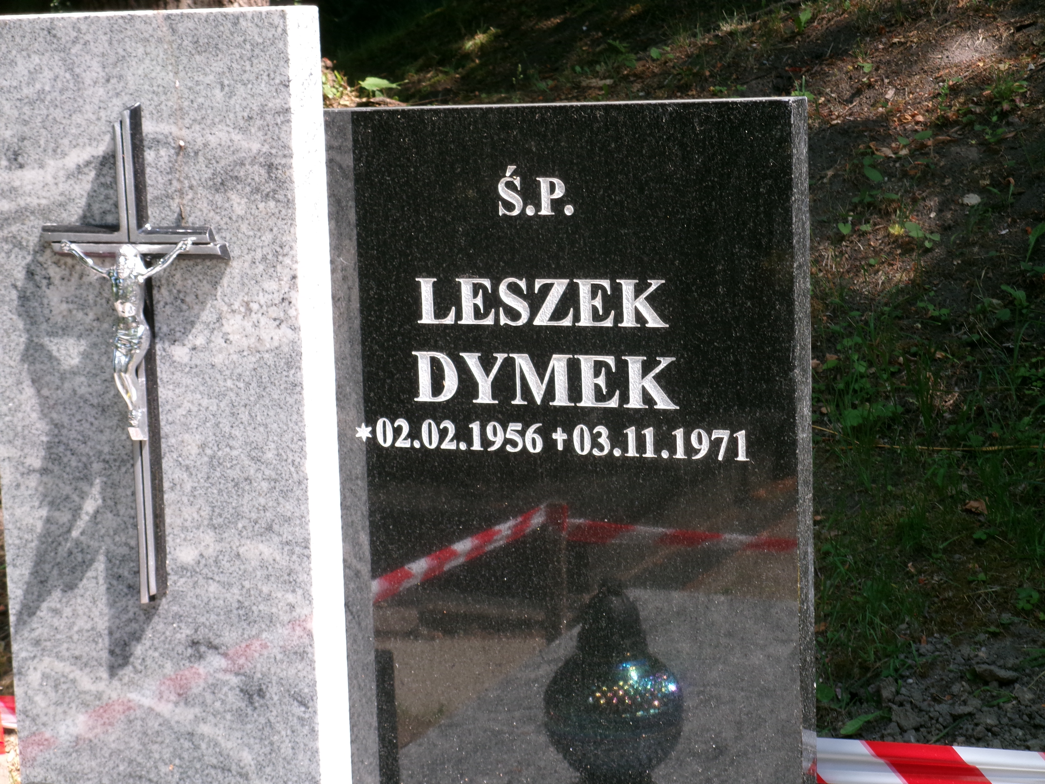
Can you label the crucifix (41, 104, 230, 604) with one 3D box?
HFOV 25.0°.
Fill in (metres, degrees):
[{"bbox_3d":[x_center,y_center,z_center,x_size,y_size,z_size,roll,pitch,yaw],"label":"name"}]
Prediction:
[{"bbox_3d":[-0.367,-0.031,2.208,0.197,0.474,0.052,2,9,25],"label":"crucifix"}]

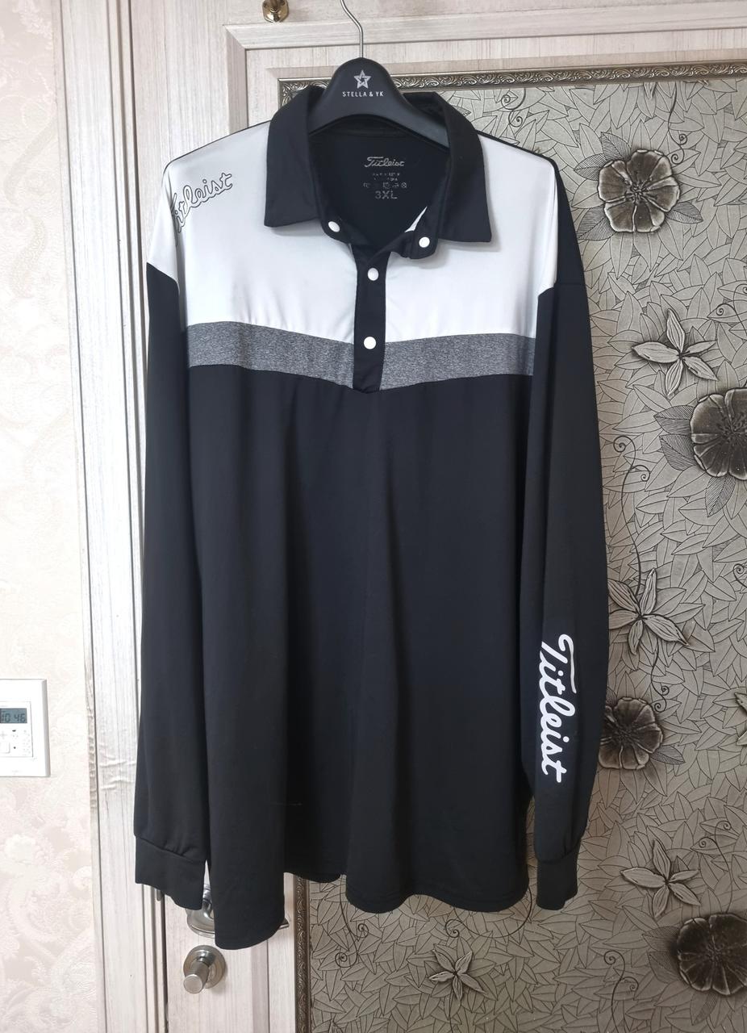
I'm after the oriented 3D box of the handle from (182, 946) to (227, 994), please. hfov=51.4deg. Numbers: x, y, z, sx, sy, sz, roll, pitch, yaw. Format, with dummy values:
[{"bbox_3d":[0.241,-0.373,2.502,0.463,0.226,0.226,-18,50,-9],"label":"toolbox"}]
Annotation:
[{"bbox_3d":[-0.205,0.548,0.920,0.053,0.055,0.038,0,5,3],"label":"handle"}]

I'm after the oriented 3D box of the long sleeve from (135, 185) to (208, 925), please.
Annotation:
[{"bbox_3d":[-0.227,0.042,0.831,0.090,0.800,0.110,0,5,3],"label":"long sleeve"}]

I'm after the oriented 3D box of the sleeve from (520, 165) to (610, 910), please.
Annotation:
[{"bbox_3d":[0.198,0.036,0.804,0.098,0.790,0.110,0,5,3],"label":"sleeve"}]

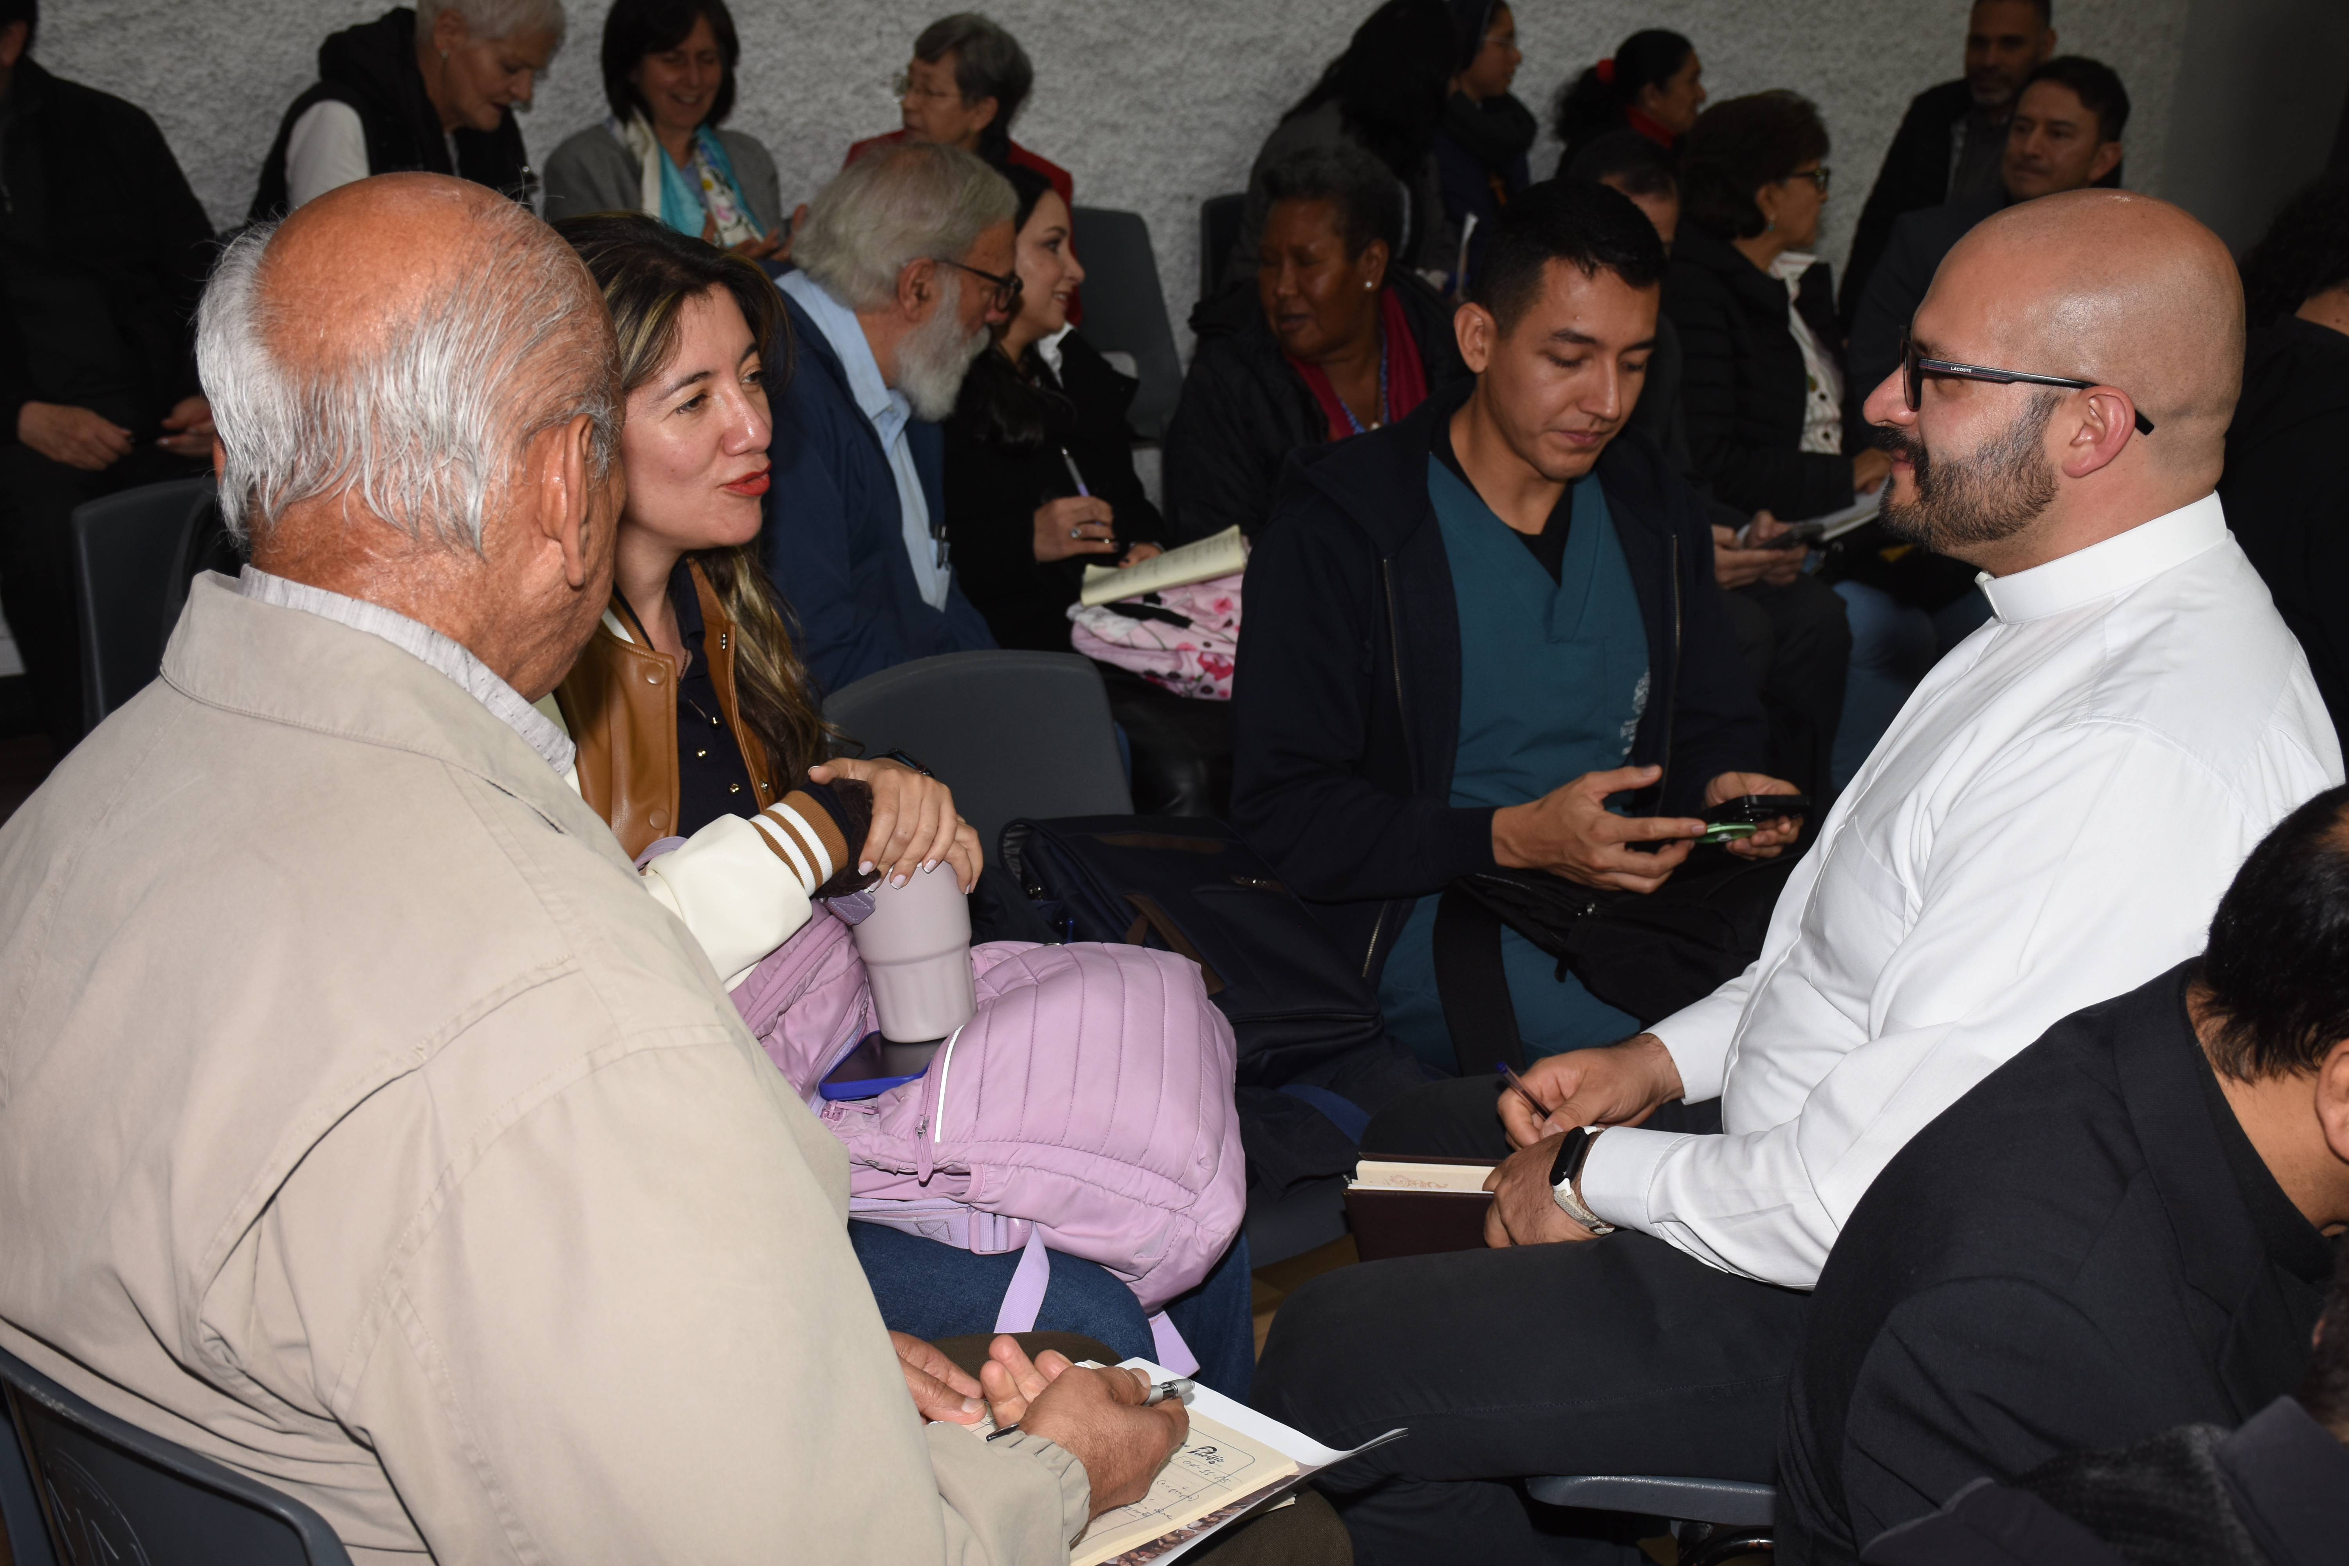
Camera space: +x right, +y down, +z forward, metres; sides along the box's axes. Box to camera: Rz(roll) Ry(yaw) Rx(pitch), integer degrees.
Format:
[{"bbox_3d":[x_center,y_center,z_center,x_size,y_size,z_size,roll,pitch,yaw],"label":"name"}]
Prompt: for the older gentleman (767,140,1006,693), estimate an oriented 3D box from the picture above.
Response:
[{"bbox_3d":[-0.150,0.001,2.948,0.740,1.260,0.540,6,18,14],"label":"older gentleman"}]

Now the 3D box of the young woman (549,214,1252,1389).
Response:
[{"bbox_3d":[-0.275,0.223,2.201,0.710,1.280,0.500,16,23,40],"label":"young woman"}]

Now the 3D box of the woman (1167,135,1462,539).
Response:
[{"bbox_3d":[0.187,-0.114,3.402,0.520,1.220,0.740,1,17,0],"label":"woman"}]

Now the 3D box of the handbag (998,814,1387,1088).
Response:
[{"bbox_3d":[0.007,0.157,2.500,0.220,0.120,0.310,-3,39,-39],"label":"handbag"}]

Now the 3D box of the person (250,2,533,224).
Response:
[{"bbox_3d":[-1.069,-0.541,4.555,0.750,1.290,0.500,15,22,38],"label":"person"}]

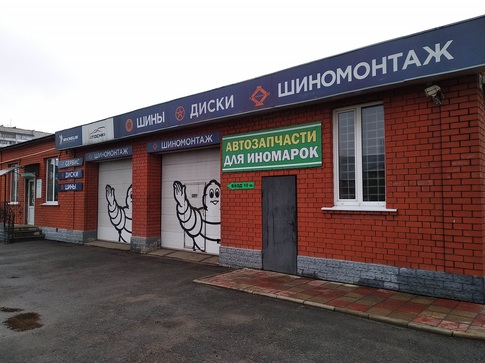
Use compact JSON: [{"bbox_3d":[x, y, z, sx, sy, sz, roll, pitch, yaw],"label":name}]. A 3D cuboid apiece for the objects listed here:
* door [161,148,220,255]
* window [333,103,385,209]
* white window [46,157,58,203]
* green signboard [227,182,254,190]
[{"bbox_3d":[-1.334,0.565,10.437,3.040,2.900,0.070,-2,-3,40],"label":"door"},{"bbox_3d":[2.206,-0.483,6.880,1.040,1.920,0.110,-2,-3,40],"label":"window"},{"bbox_3d":[-8.004,-0.044,15.447,1.430,1.925,0.110,-2,-3,40],"label":"white window"},{"bbox_3d":[-0.058,0.119,8.607,0.845,0.179,0.025,-2,-3,40],"label":"green signboard"}]

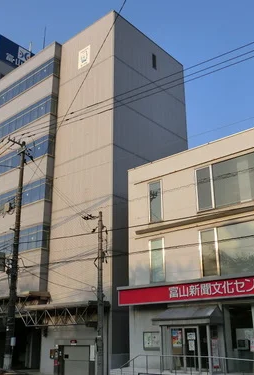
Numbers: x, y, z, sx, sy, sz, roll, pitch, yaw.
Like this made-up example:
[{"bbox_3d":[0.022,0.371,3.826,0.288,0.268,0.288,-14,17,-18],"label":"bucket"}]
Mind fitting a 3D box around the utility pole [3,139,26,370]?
[{"bbox_3d":[-6.435,3.349,24.510,0.380,13.500,0.380,-18,-26,38],"label":"utility pole"}]

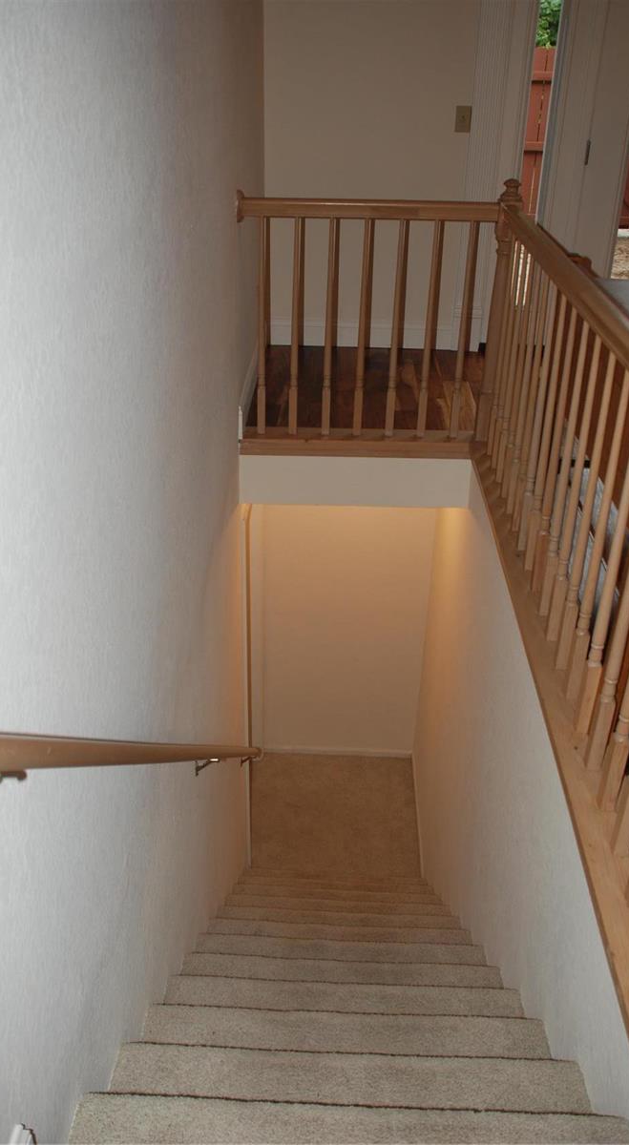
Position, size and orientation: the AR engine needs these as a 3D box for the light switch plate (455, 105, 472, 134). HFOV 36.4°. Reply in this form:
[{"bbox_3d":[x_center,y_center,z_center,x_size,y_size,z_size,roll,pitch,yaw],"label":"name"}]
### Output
[{"bbox_3d":[0.704,-2.140,4.513,0.071,0.114,0.010,2,30,1],"label":"light switch plate"}]

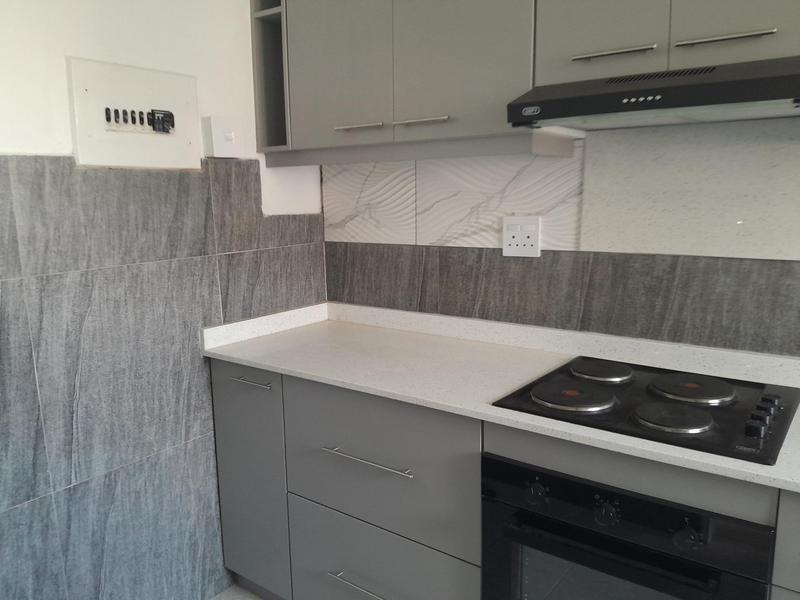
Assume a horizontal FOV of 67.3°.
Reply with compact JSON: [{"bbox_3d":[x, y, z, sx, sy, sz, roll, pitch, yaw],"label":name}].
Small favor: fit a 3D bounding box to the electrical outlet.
[{"bbox_3d":[0.388,-0.202,1.913,0.125,0.129,0.014,6,12,36],"label":"electrical outlet"}]

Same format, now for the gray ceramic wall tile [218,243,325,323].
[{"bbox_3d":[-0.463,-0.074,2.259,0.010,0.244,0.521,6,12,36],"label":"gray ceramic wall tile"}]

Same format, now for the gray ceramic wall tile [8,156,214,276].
[{"bbox_3d":[-0.803,-0.261,1.769,0.010,0.314,0.598,6,12,36],"label":"gray ceramic wall tile"}]

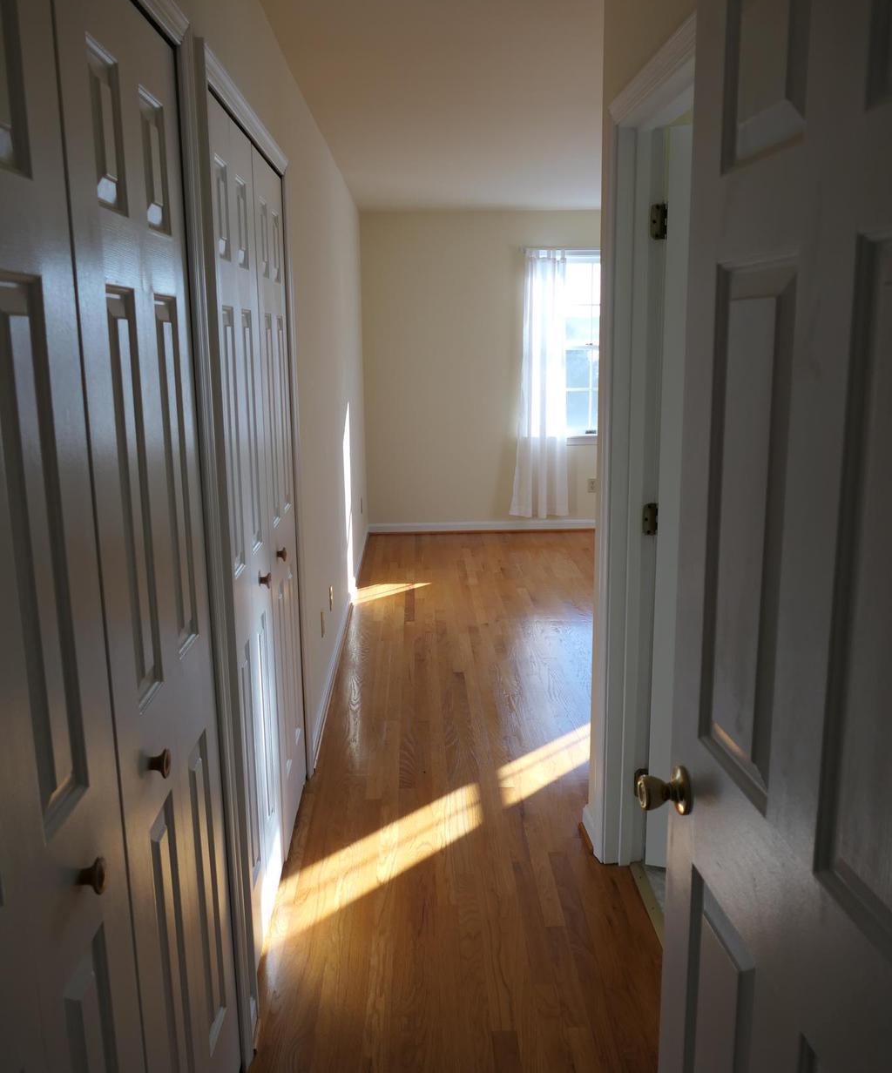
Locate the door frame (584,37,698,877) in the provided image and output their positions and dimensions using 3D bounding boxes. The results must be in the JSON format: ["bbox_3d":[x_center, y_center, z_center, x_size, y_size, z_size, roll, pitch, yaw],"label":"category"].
[{"bbox_3d":[0.515,0.007,2.268,0.140,2.090,0.875,-1,12,-2],"label":"door frame"}]

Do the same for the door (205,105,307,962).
[{"bbox_3d":[-0.506,-0.038,2.679,0.045,2.002,1.155,-1,12,-2],"label":"door"}]

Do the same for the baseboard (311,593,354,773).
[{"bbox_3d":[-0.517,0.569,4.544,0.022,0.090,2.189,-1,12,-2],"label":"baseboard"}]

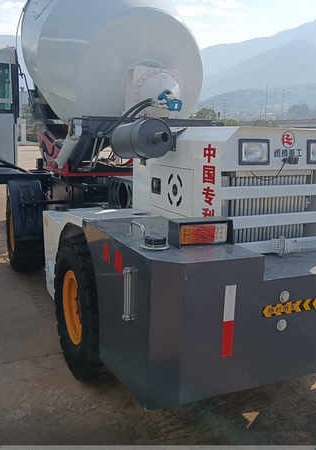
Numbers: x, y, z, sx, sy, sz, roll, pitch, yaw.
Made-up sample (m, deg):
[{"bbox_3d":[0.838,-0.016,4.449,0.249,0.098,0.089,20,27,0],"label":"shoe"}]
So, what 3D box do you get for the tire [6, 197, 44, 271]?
[{"bbox_3d":[-1.409,0.065,5.011,0.325,0.870,0.870,-3,12,-23],"label":"tire"}]

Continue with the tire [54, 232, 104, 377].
[{"bbox_3d":[-0.399,0.496,2.939,0.325,0.870,0.870,-3,12,-24],"label":"tire"}]

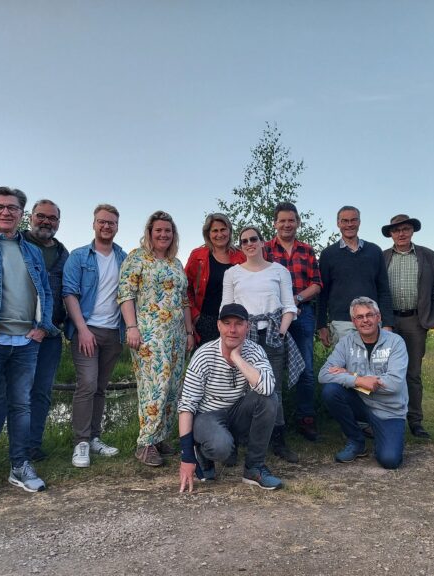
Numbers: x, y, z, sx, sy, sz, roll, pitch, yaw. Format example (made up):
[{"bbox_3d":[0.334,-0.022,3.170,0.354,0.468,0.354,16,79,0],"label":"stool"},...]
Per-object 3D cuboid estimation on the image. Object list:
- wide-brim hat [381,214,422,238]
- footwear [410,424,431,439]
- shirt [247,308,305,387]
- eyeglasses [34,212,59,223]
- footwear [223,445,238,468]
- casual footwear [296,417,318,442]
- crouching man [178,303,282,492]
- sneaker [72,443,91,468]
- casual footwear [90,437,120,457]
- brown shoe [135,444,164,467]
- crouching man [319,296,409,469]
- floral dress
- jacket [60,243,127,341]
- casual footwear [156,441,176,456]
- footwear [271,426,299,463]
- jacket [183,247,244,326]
[{"bbox_3d":[1.487,-0.500,4.470,0.310,0.150,0.340,-9,-2,17],"label":"wide-brim hat"},{"bbox_3d":[1.677,1.159,4.570,0.105,0.110,0.290,1,-2,-15],"label":"footwear"},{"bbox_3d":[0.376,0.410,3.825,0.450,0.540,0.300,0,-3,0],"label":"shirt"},{"bbox_3d":[-1.116,-0.465,3.630,0.150,0.050,0.150,10,0,-17],"label":"eyeglasses"},{"bbox_3d":[0.086,1.139,3.812,0.100,0.110,0.270,0,-3,5],"label":"footwear"},{"bbox_3d":[0.706,1.136,4.403,0.110,0.140,0.290,1,-3,-22],"label":"casual footwear"},{"bbox_3d":[0.071,0.636,3.435,0.590,1.080,0.680,0,-3,-8],"label":"crouching man"},{"bbox_3d":[-0.929,1.137,3.802,0.110,0.115,0.290,0,-3,-8],"label":"sneaker"},{"bbox_3d":[-0.814,1.148,4.012,0.290,0.110,0.105,-3,-4,44],"label":"casual footwear"},{"bbox_3d":[-0.466,1.140,3.832,0.100,0.110,0.265,2,-3,-32],"label":"brown shoe"},{"bbox_3d":[1.058,0.624,3.950,0.620,1.130,0.720,-1,-2,20],"label":"crouching man"},{"bbox_3d":[-0.446,0.411,3.895,0.500,1.370,0.360,1,-3,-15],"label":"floral dress"},{"bbox_3d":[-0.845,0.018,3.920,0.520,0.710,0.320,1,-2,-22],"label":"jacket"},{"bbox_3d":[-0.374,1.149,4.032,0.100,0.110,0.265,2,-3,-40],"label":"casual footwear"},{"bbox_3d":[0.478,1.086,3.870,0.100,0.200,0.260,1,-3,-30],"label":"footwear"},{"bbox_3d":[0.018,0.018,4.033,0.480,0.620,0.300,0,-3,-8],"label":"jacket"}]

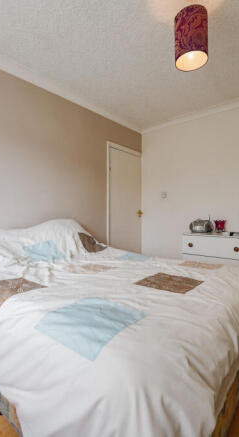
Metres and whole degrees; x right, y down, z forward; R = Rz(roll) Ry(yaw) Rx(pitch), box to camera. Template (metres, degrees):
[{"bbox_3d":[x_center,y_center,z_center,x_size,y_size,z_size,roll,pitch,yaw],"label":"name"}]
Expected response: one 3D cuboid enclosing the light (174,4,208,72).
[{"bbox_3d":[0.462,-1.139,1.401,0.200,0.267,0.200,-1,1,0],"label":"light"}]

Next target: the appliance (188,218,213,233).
[{"bbox_3d":[1.069,0.117,2.839,0.240,0.167,0.180,0,1,43],"label":"appliance"}]

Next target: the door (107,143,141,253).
[{"bbox_3d":[0.108,-0.058,3.385,0.060,2.010,0.750,0,1,43],"label":"door"}]

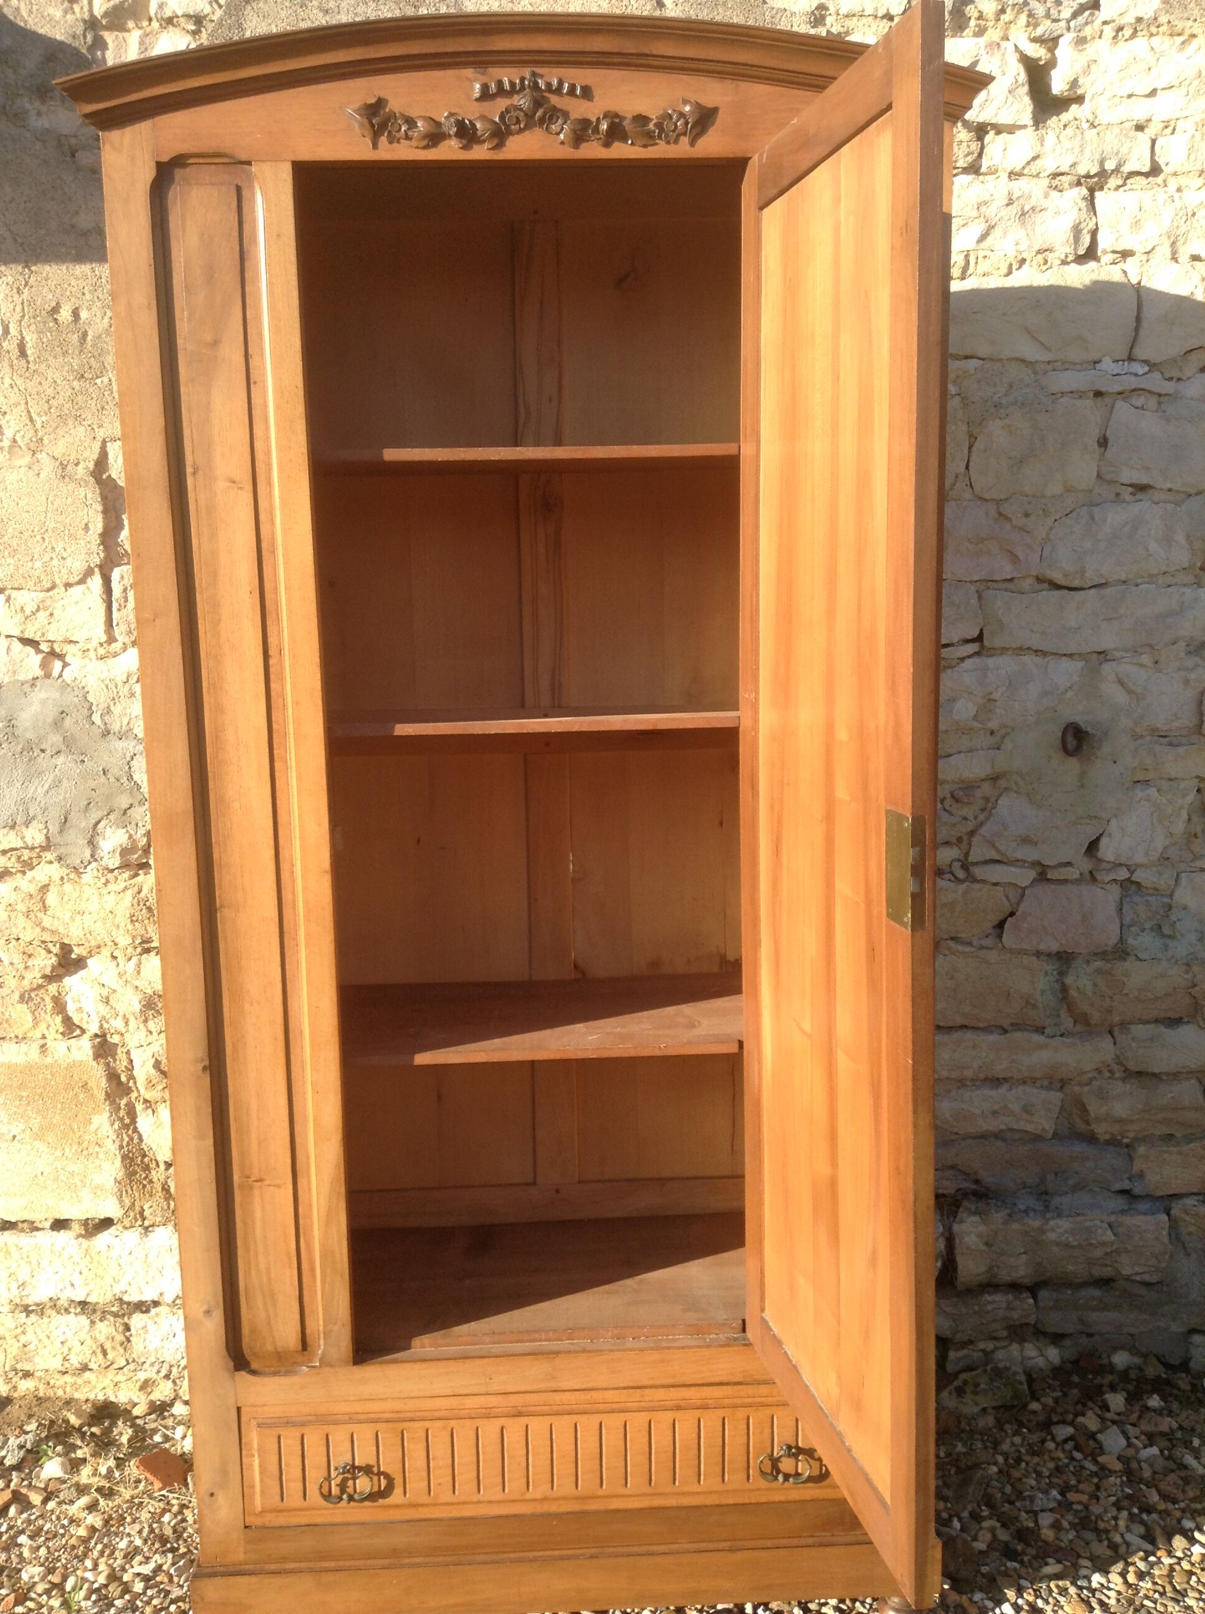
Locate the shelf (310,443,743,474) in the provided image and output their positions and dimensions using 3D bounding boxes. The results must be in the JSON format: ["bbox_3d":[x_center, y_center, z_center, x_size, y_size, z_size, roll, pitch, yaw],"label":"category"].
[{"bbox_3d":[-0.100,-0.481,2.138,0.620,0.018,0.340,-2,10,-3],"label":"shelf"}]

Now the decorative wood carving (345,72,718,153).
[{"bbox_3d":[-0.083,-0.834,1.844,0.445,0.090,0.025,-2,10,-3],"label":"decorative wood carving"}]

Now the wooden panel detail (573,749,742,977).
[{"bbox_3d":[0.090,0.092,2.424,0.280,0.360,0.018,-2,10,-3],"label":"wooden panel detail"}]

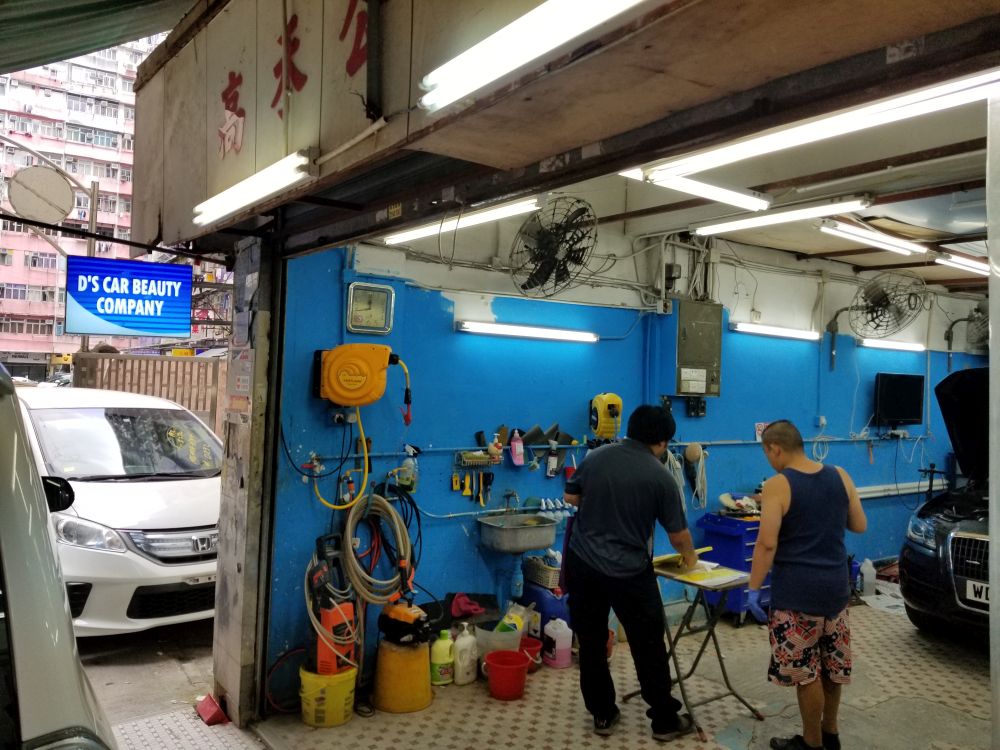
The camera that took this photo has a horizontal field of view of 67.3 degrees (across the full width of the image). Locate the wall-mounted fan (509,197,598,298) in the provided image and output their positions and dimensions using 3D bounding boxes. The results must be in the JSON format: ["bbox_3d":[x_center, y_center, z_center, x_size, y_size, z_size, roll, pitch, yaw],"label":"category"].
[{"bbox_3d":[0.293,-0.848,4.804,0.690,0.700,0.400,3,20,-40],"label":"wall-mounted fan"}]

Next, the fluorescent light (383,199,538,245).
[{"bbox_3d":[-0.226,-0.701,3.503,0.080,0.065,1.230,3,-2,-40],"label":"fluorescent light"}]

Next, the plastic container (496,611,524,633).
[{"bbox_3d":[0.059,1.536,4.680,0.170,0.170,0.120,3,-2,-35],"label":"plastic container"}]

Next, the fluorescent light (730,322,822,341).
[{"bbox_3d":[2.321,-0.368,6.269,1.230,0.080,0.080,3,-2,-35],"label":"fluorescent light"}]

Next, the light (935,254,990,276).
[{"bbox_3d":[3.837,-0.875,6.035,1.220,0.085,0.150,3,-2,-36],"label":"light"}]

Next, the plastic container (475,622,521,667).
[{"bbox_3d":[0.001,1.681,4.652,0.280,0.270,0.280,2,-2,0],"label":"plastic container"}]

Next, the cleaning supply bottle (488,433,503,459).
[{"bbox_3d":[-0.025,0.468,4.785,0.090,0.185,0.070,3,-2,-35],"label":"cleaning supply bottle"}]

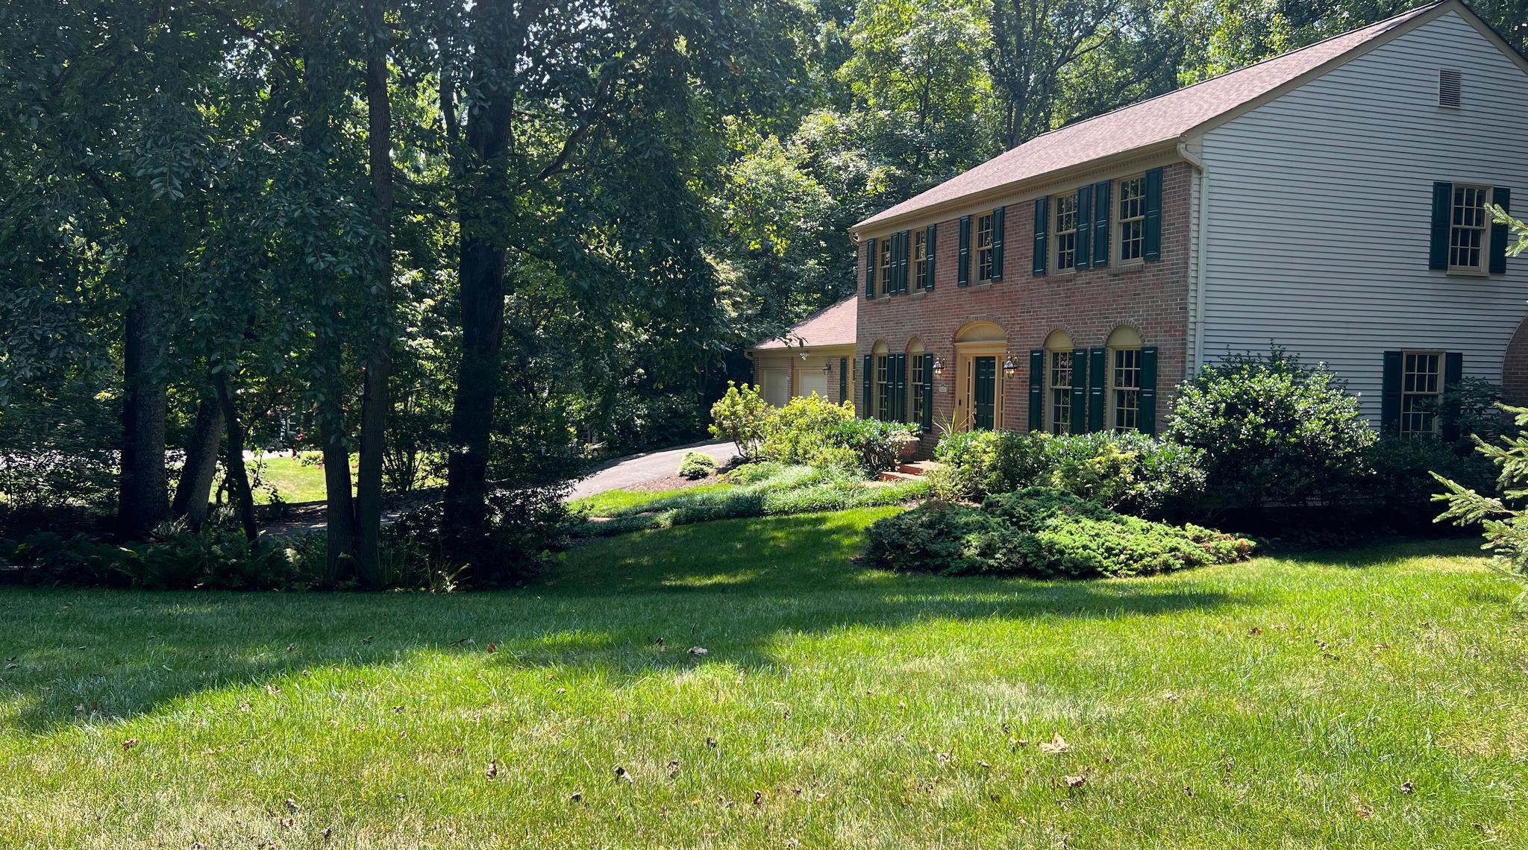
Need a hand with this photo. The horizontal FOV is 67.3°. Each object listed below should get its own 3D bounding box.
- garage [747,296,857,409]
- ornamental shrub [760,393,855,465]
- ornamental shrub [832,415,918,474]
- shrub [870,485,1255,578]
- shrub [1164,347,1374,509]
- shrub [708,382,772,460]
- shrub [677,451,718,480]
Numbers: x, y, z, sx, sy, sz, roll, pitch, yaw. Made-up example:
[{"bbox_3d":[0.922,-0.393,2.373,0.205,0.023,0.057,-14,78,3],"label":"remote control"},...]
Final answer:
[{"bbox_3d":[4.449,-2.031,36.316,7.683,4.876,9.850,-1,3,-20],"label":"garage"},{"bbox_3d":[0.976,0.125,25.848,2.167,1.674,1.970,0,3,0],"label":"ornamental shrub"},{"bbox_3d":[2.357,0.423,24.558,1.822,1.280,1.576,0,3,0],"label":"ornamental shrub"},{"bbox_3d":[3.487,1.180,13.651,4.334,0.837,2.758,0,3,-10],"label":"shrub"},{"bbox_3d":[7.396,0.082,16.903,2.955,2.462,2.462,0,3,0],"label":"shrub"},{"bbox_3d":[-0.564,-0.111,26.935,1.478,1.822,1.478,0,3,0],"label":"shrub"},{"bbox_3d":[-1.366,0.834,23.655,0.837,0.611,0.837,0,3,0],"label":"shrub"}]

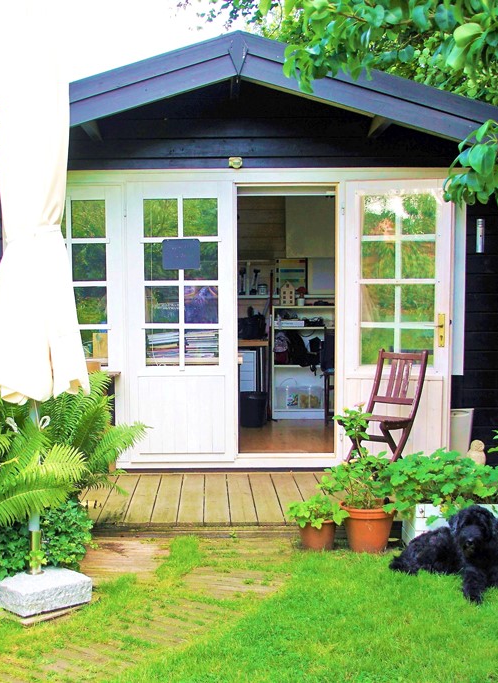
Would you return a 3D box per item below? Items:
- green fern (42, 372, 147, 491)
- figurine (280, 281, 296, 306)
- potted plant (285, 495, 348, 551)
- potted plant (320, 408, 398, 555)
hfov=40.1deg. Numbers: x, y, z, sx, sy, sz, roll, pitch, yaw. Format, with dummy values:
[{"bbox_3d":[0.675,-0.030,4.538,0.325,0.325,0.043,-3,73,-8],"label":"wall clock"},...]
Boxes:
[{"bbox_3d":[-0.765,0.436,3.400,0.490,0.560,0.520,0,4,0],"label":"green fern"},{"bbox_3d":[0.365,-0.452,6.400,0.134,0.236,0.100,0,4,0],"label":"figurine"},{"bbox_3d":[0.365,0.960,3.632,0.310,0.280,0.300,0,4,0],"label":"potted plant"},{"bbox_3d":[0.565,0.717,3.590,0.385,0.745,0.370,0,4,0],"label":"potted plant"}]

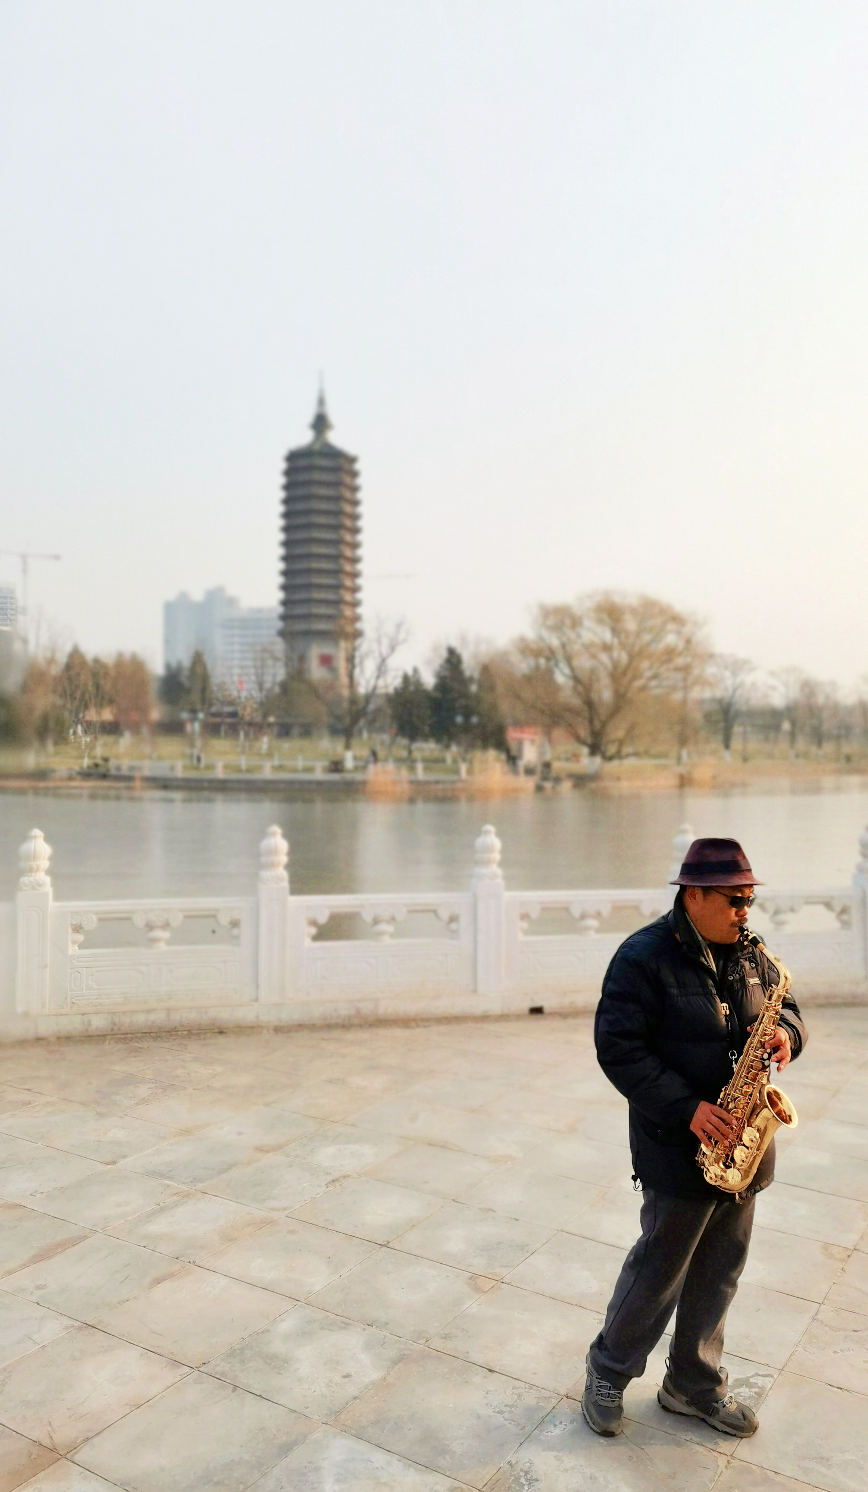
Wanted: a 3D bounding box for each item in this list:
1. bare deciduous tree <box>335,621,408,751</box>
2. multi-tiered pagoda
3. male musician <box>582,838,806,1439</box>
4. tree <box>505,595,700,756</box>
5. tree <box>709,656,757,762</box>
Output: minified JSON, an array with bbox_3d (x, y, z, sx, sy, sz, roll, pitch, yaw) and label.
[{"bbox_3d":[-4.965,-4.160,86.000,5.800,11.450,5.500,0,0,0],"label":"bare deciduous tree"},{"bbox_3d":[-18.052,-31.382,178.000,12.800,55.544,12.800,0,0,-14],"label":"multi-tiered pagoda"},{"bbox_3d":[0.749,1.112,3.220,0.600,1.691,0.520,0,0,-38],"label":"male musician"},{"bbox_3d":[12.399,-4.618,80.000,13.700,12.815,12.500,0,0,0],"label":"tree"},{"bbox_3d":[31.891,-4.119,120.000,5.300,11.358,5.300,0,0,0],"label":"tree"}]

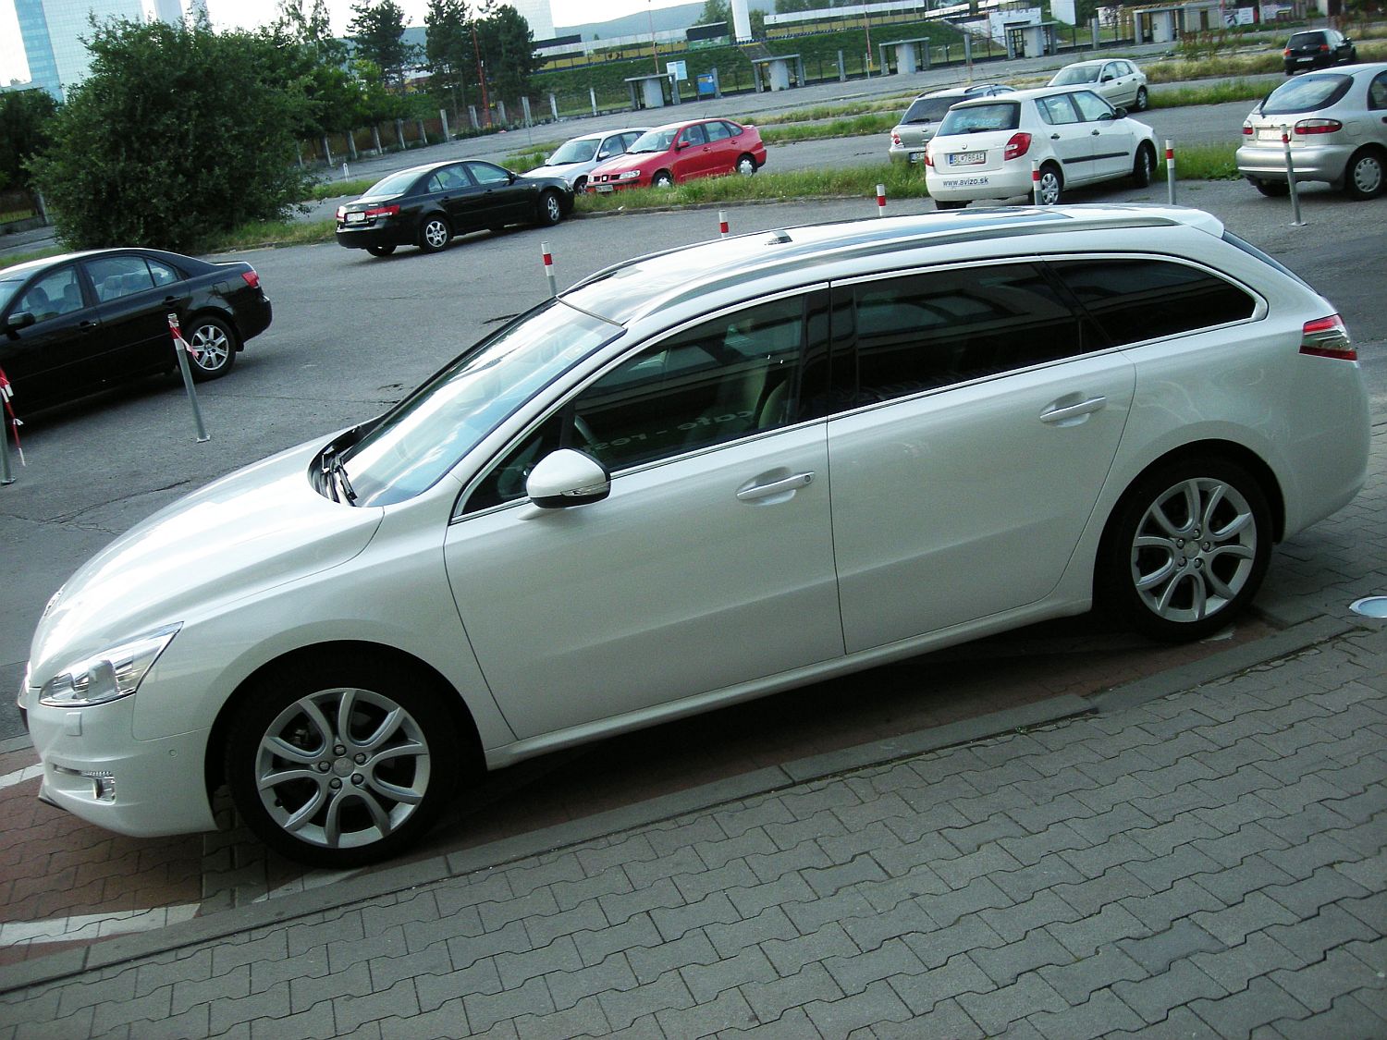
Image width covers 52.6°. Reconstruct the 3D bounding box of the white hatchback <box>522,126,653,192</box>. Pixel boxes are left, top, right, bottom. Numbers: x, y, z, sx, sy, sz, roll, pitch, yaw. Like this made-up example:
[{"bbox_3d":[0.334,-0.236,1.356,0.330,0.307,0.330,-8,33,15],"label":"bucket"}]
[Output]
[{"bbox_3d":[-2.363,-8.252,32.556,1.700,1.470,4.220,7,23,40],"label":"white hatchback"}]

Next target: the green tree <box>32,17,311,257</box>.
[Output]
[{"bbox_3d":[-12.840,-9.400,34.300,6.600,5.500,6.300,-13,17,-16],"label":"green tree"}]

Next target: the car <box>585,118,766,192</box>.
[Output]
[{"bbox_3d":[-0.304,-8.000,31.013,4.439,1.440,1.742,-23,23,-39],"label":"car"}]

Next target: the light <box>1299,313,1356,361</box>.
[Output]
[{"bbox_3d":[2.180,-0.616,4.833,0.310,0.200,0.230,-13,15,-13],"label":"light"}]

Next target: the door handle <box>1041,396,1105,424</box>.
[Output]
[{"bbox_3d":[1.199,-0.347,4.405,0.235,0.045,0.050,-13,17,-13],"label":"door handle"}]

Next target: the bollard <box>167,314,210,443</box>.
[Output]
[{"bbox_3d":[-4.006,-1.127,11.144,0.110,1.000,0.110,-8,17,0],"label":"bollard"}]

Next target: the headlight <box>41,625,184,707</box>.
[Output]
[{"bbox_3d":[-1.677,0.418,3.994,0.500,0.250,0.440,-15,17,-21],"label":"headlight"}]

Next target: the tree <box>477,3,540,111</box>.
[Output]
[{"bbox_3d":[-14.974,-36.802,113.000,5.400,10.200,5.200,-9,17,-4],"label":"tree"}]

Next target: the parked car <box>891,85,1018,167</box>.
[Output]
[{"bbox_3d":[5.520,-7.450,26.570,1.710,1.490,4.450,7,23,40],"label":"parked car"}]

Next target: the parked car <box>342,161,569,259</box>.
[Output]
[{"bbox_3d":[-4.280,-5.890,25.780,1.830,1.475,4.800,9,24,42],"label":"parked car"}]

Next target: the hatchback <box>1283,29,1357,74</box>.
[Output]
[{"bbox_3d":[23.100,-17.350,51.800,1.735,1.440,4.150,5,21,36],"label":"hatchback"}]

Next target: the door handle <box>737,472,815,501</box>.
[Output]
[{"bbox_3d":[0.248,-0.101,4.179,0.250,0.045,0.050,-13,17,-13],"label":"door handle"}]

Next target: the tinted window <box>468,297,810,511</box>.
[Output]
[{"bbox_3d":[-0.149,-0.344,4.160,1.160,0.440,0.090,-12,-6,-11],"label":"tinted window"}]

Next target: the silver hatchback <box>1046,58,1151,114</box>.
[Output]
[{"bbox_3d":[9.995,-10.852,35.457,1.740,1.430,4.160,7,23,40],"label":"silver hatchback"}]

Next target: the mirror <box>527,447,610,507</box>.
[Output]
[{"bbox_3d":[-0.360,-0.122,3.950,0.210,0.175,0.220,-13,15,-13],"label":"mirror"}]

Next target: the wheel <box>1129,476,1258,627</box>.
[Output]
[{"bbox_3d":[1.644,0.081,4.757,0.485,0.485,0.200,-13,17,-13],"label":"wheel"}]

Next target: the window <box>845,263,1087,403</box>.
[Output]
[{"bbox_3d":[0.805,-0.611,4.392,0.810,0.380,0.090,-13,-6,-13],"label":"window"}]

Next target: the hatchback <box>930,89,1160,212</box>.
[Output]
[{"bbox_3d":[4.981,-5.235,19.608,3.995,1.498,1.642,-23,23,-39],"label":"hatchback"}]

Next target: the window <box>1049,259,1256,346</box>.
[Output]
[{"bbox_3d":[1.502,-0.747,4.561,0.660,0.330,0.090,-13,-5,-15],"label":"window"}]

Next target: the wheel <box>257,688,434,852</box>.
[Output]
[{"bbox_3d":[-1.017,0.689,4.089,0.485,0.485,0.200,-12,16,-9],"label":"wheel"}]

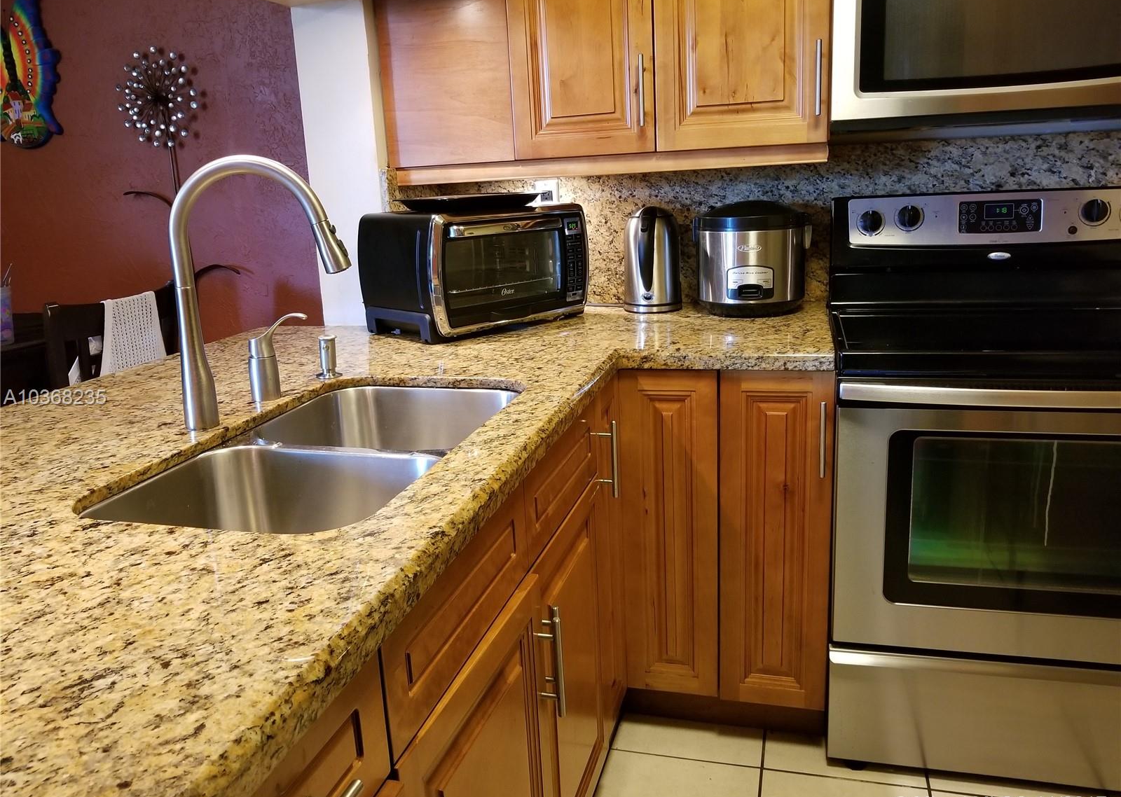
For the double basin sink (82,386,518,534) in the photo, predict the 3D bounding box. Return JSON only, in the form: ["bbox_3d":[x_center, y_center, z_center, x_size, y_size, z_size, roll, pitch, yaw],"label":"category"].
[{"bbox_3d":[-0.300,0.164,1.236,0.420,0.210,0.740,1,14,15],"label":"double basin sink"}]

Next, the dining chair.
[{"bbox_3d":[-1.281,0.245,2.228,0.530,1.040,0.460,0,14,11],"label":"dining chair"}]

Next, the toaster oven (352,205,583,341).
[{"bbox_3d":[-0.195,-0.331,2.118,0.327,0.287,0.510,10,19,42],"label":"toaster oven"}]

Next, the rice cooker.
[{"bbox_3d":[0.476,-0.351,2.093,0.285,0.272,0.268,1,14,14],"label":"rice cooker"}]

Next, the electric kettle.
[{"bbox_3d":[0.239,-0.365,2.214,0.155,0.264,0.190,1,14,15],"label":"electric kettle"}]

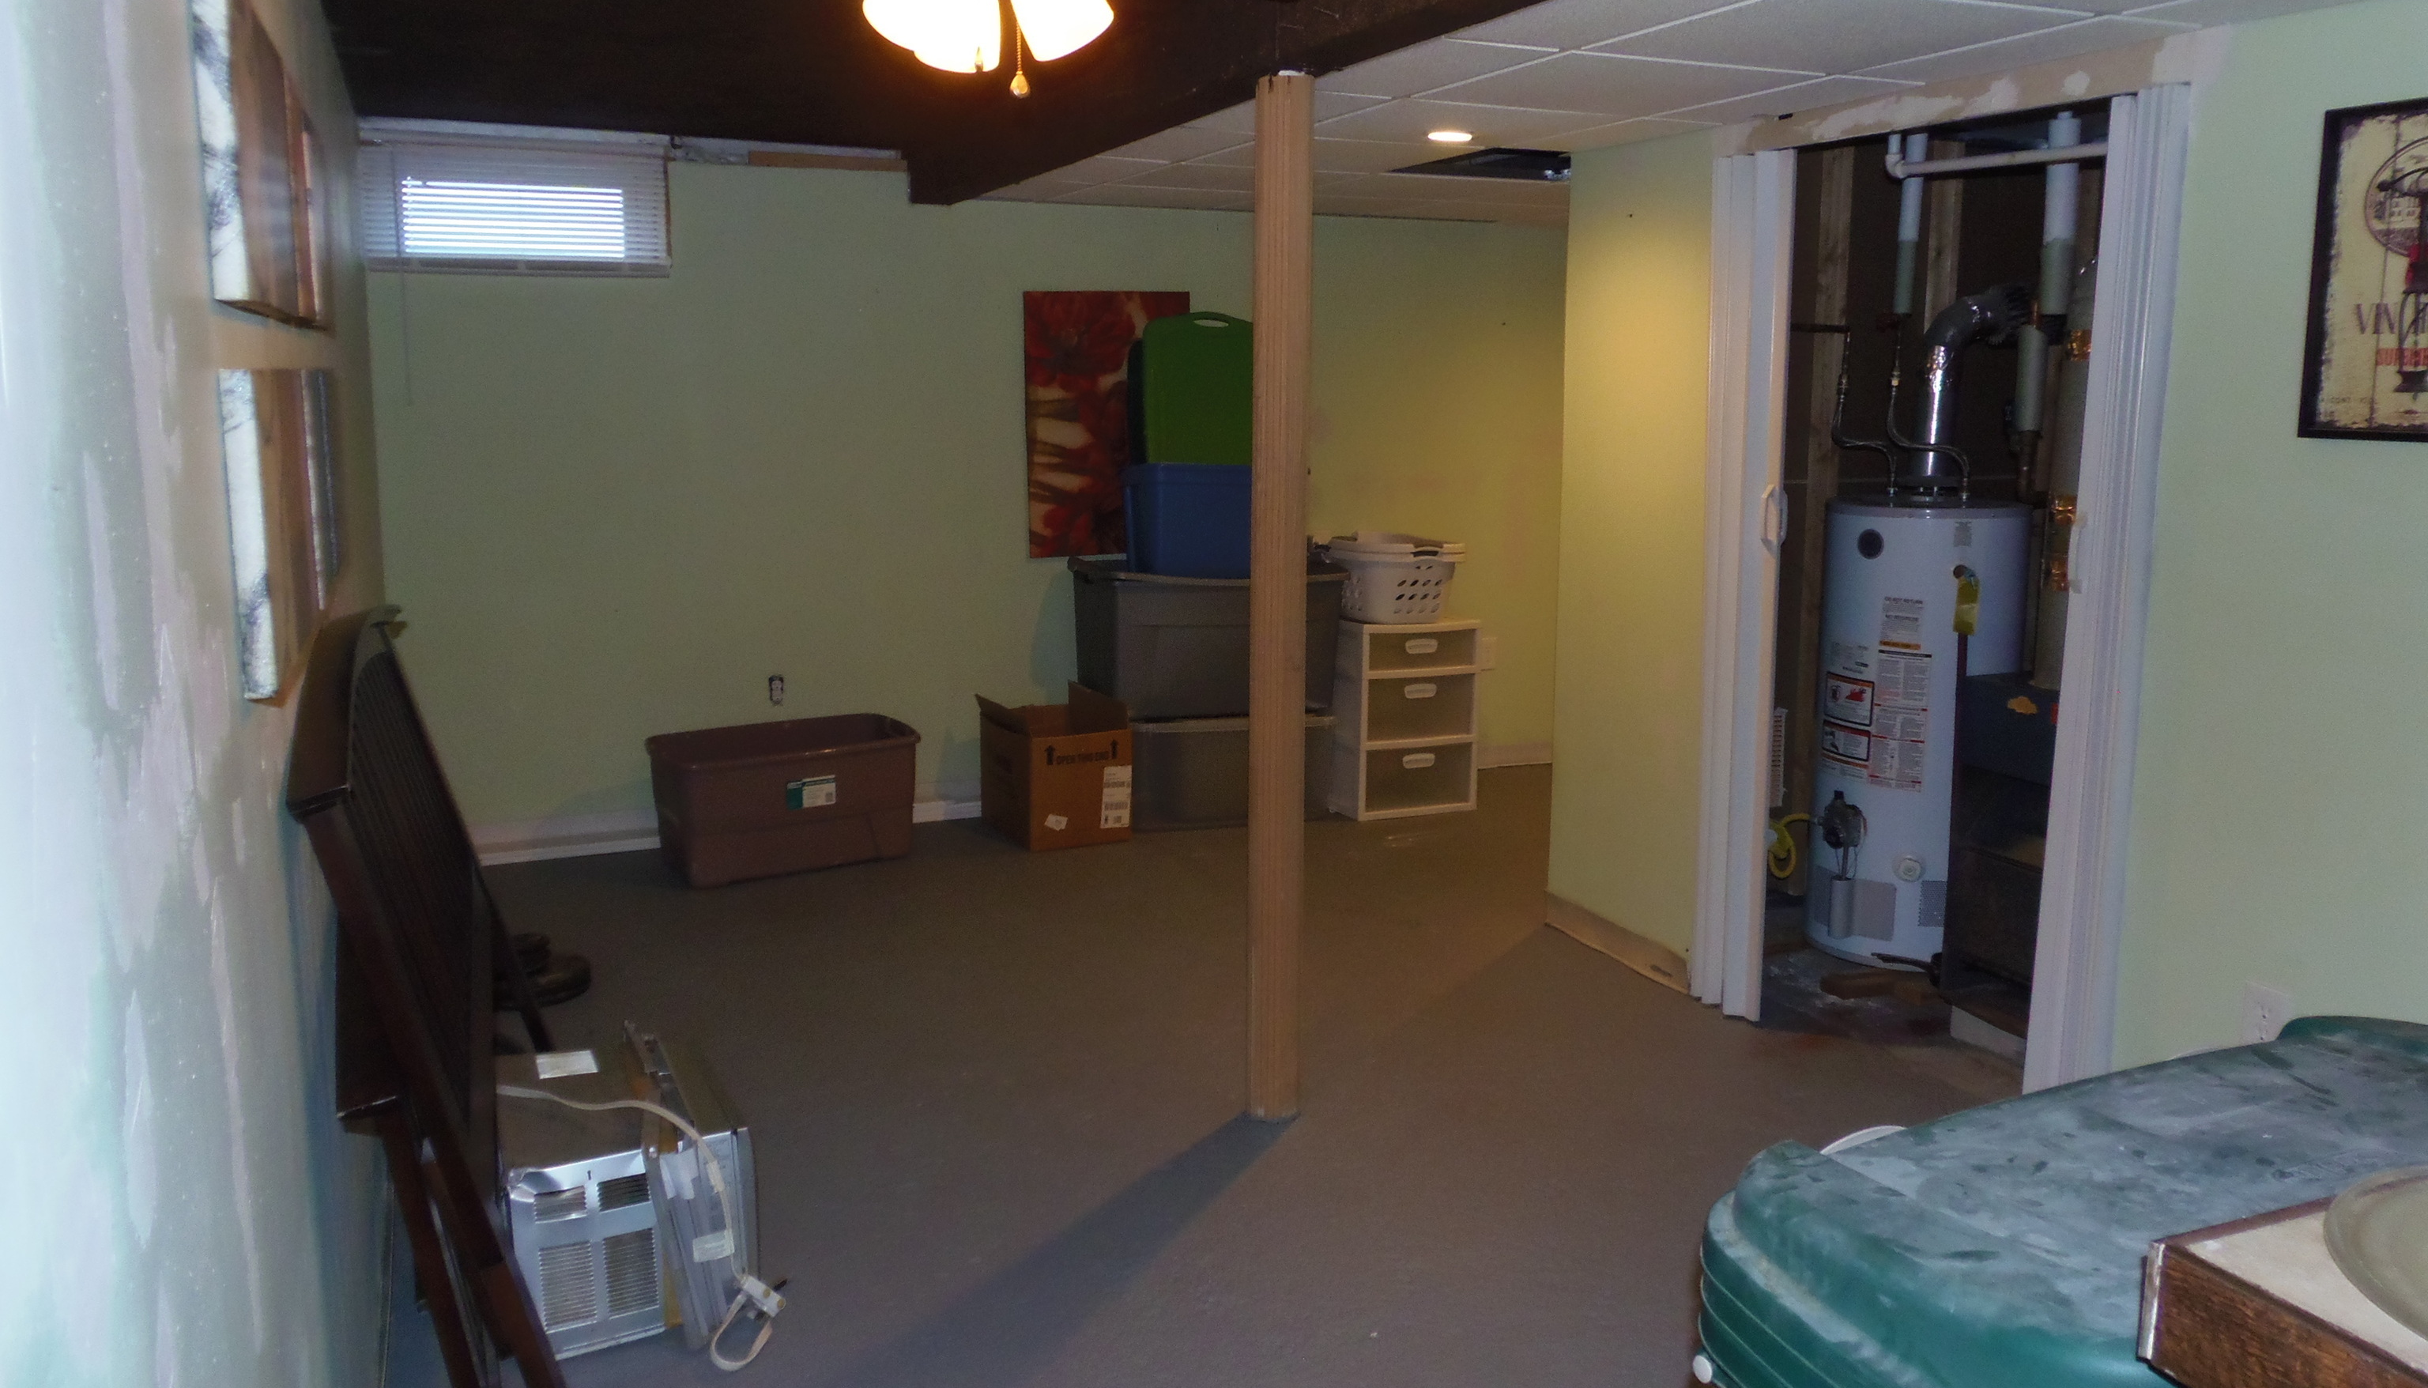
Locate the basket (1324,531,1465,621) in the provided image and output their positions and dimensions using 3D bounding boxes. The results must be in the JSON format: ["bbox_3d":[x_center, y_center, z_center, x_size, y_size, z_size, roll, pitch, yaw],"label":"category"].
[{"bbox_3d":[0.617,-0.440,6.225,0.450,0.300,0.590,-4,12,-23],"label":"basket"}]

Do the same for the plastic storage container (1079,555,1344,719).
[{"bbox_3d":[-0.026,-0.201,5.986,0.880,0.485,0.520,-3,11,-15],"label":"plastic storage container"}]

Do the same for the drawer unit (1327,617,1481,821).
[{"bbox_3d":[0.668,0.058,6.269,0.487,0.715,0.390,-4,11,-22],"label":"drawer unit"}]

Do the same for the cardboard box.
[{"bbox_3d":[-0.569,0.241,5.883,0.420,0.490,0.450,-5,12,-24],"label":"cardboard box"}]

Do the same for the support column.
[{"bbox_3d":[0.136,-0.148,3.472,0.110,2.150,0.110,-4,12,-23],"label":"support column"}]

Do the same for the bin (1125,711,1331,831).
[{"bbox_3d":[-0.021,0.240,6.105,0.800,0.415,0.500,-3,11,-15],"label":"bin"}]

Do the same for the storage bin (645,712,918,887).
[{"bbox_3d":[-1.413,0.343,5.570,0.805,0.400,0.522,-7,13,-32],"label":"storage bin"}]

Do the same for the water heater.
[{"bbox_3d":[1.960,0.097,4.710,0.505,1.222,0.505,-4,12,-23],"label":"water heater"}]

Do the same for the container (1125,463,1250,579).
[{"bbox_3d":[-0.036,-0.631,5.906,0.480,0.385,0.470,-3,11,-17],"label":"container"}]

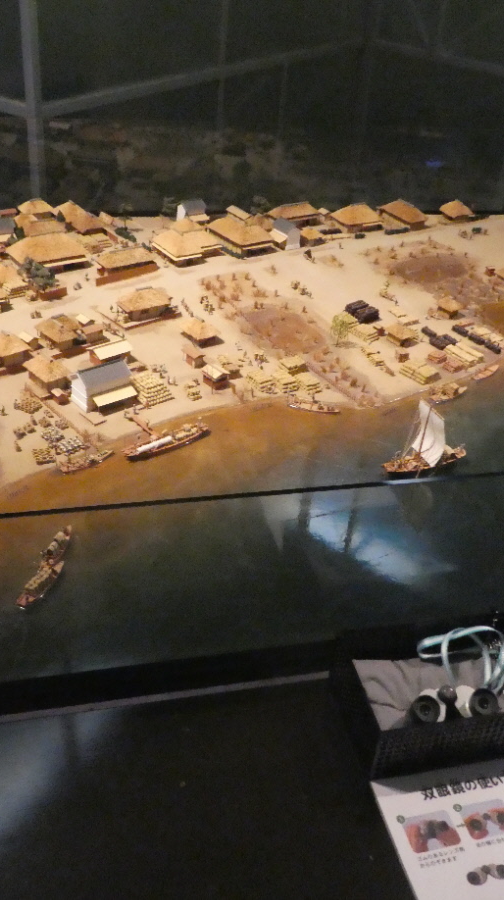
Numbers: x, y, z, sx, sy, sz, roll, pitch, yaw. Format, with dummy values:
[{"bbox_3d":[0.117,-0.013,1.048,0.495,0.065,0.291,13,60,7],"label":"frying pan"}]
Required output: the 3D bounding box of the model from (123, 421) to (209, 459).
[{"bbox_3d":[-0.143,-0.019,1.392,0.149,0.029,0.035,-15,38,-26],"label":"model"}]

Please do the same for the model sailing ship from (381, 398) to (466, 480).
[{"bbox_3d":[0.287,-0.021,1.353,0.150,0.128,0.075,-6,35,-14],"label":"model sailing ship"}]

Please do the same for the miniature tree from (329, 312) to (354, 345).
[{"bbox_3d":[0.184,-0.249,1.706,0.050,0.066,0.050,-4,34,-13],"label":"miniature tree"}]

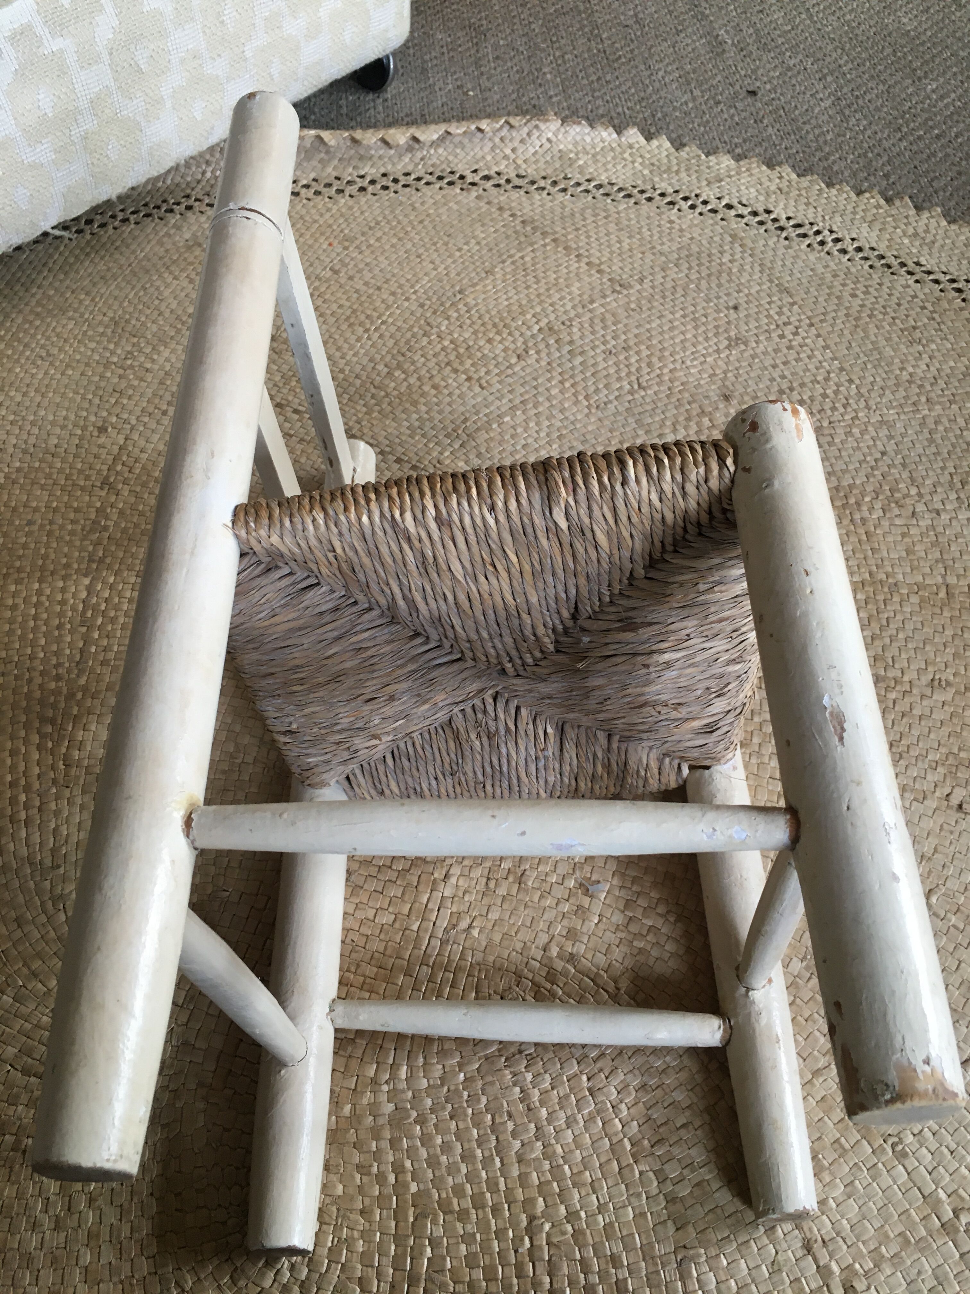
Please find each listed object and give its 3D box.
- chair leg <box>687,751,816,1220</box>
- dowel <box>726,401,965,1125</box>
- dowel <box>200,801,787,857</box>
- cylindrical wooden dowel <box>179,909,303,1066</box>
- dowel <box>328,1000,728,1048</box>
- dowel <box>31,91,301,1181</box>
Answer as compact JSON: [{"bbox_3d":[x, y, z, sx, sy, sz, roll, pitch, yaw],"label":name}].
[{"bbox_3d":[0.149,0.171,0.623,0.038,0.038,0.278,-3,53,2],"label":"chair leg"},{"bbox_3d":[0.125,0.021,0.399,0.038,0.038,0.278,-3,59,2],"label":"dowel"},{"bbox_3d":[0.000,0.065,0.389,0.218,0.021,0.021,-1,54,7],"label":"dowel"},{"bbox_3d":[-0.115,0.157,0.498,0.022,0.218,0.022,-5,56,3],"label":"cylindrical wooden dowel"},{"bbox_3d":[0.023,0.210,0.605,0.218,0.022,0.022,0,55,5],"label":"dowel"},{"bbox_3d":[-0.128,-0.076,0.496,0.040,0.040,0.572,-2,57,3],"label":"dowel"}]

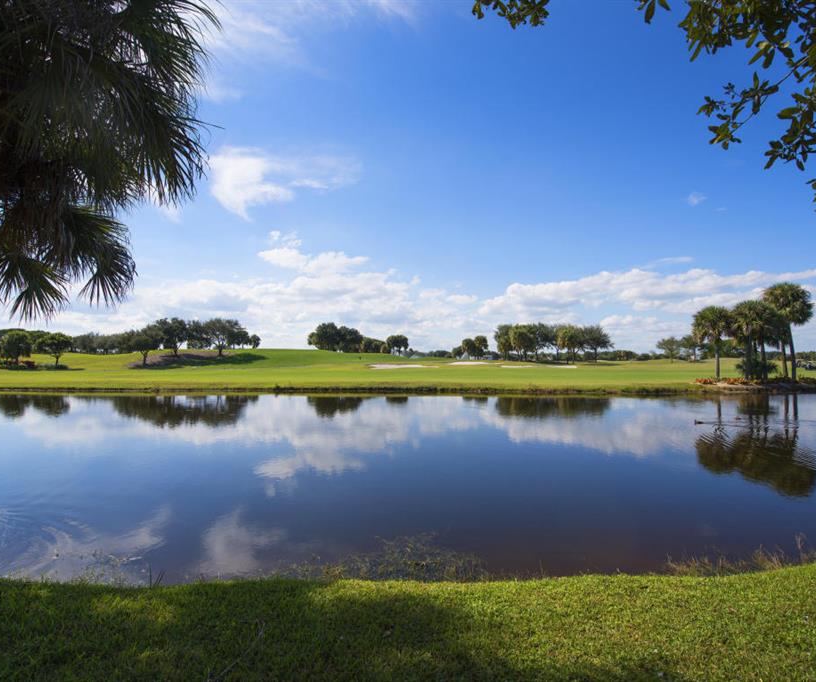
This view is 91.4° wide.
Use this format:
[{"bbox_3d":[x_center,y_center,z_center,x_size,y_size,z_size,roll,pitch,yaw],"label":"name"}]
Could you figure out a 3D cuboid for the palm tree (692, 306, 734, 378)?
[{"bbox_3d":[33.170,0.133,43.225,3.700,8.070,3.700,-2,-4,37],"label":"palm tree"}]

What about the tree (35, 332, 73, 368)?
[{"bbox_3d":[-77.981,2.092,87.572,6.100,7.810,6.100,3,-4,-42],"label":"tree"}]

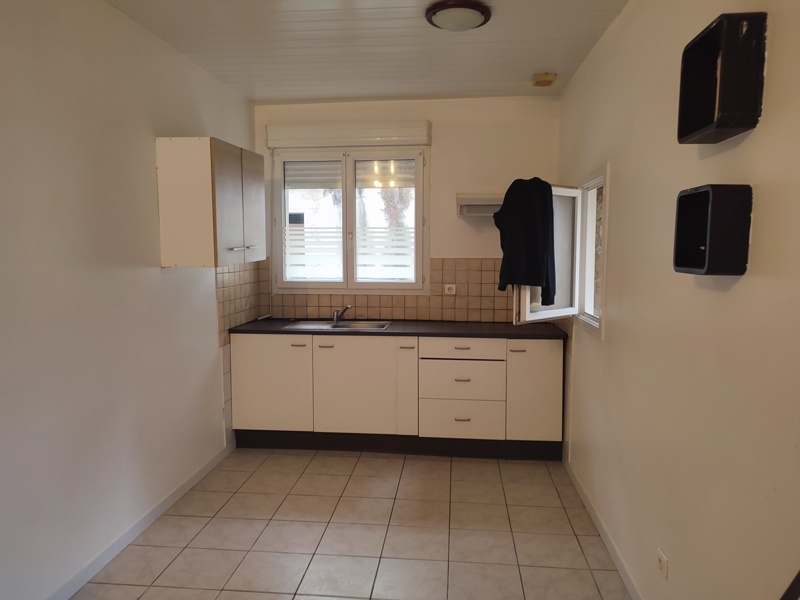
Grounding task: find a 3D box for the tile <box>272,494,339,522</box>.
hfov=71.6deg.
[{"bbox_3d":[-0.527,1.202,3.187,0.322,0.010,0.322,1,4,6],"label":"tile"}]

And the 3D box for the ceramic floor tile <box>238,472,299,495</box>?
[{"bbox_3d":[-0.819,1.175,3.541,0.322,0.010,0.322,1,4,6],"label":"ceramic floor tile"}]

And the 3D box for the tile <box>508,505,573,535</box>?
[{"bbox_3d":[0.776,1.224,3.091,0.326,0.010,0.326,1,5,6],"label":"tile"}]

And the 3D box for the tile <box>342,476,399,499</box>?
[{"bbox_3d":[-0.167,1.153,3.395,0.315,0.010,0.315,1,4,6],"label":"tile"}]

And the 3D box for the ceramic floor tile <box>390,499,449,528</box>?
[{"bbox_3d":[0.115,1.184,3.066,0.316,0.010,0.311,1,5,6],"label":"ceramic floor tile"}]

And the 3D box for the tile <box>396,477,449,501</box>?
[{"bbox_3d":[0.146,1.159,3.378,0.316,0.010,0.311,1,5,6],"label":"tile"}]

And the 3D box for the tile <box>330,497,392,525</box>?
[{"bbox_3d":[-0.204,1.181,3.098,0.316,0.010,0.311,1,5,6],"label":"tile"}]

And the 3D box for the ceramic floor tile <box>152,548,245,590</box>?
[{"bbox_3d":[-0.914,1.246,2.573,0.322,0.010,0.322,1,4,6],"label":"ceramic floor tile"}]

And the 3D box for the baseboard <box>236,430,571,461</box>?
[{"bbox_3d":[-0.046,1.062,4.109,2.423,0.148,0.018,1,5,6],"label":"baseboard"}]

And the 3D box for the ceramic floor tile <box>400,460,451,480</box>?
[{"bbox_3d":[0.181,1.133,3.680,0.315,0.010,0.315,1,4,6],"label":"ceramic floor tile"}]

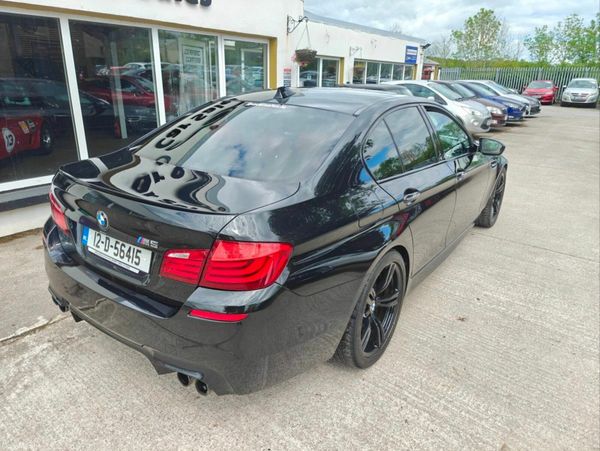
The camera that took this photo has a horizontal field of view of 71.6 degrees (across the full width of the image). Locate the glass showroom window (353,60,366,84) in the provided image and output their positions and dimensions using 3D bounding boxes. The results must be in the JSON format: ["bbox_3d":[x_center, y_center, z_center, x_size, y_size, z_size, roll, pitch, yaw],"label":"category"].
[{"bbox_3d":[1.573,-3.598,11.130,0.060,1.550,0.750,14,23,32],"label":"glass showroom window"}]

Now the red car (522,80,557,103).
[{"bbox_3d":[16.050,-8.930,27.900,1.770,1.450,4.250,13,23,29],"label":"red car"}]

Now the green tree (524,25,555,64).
[{"bbox_3d":[24.374,-17.083,43.167,3.300,6.810,3.300,12,22,25],"label":"green tree"}]

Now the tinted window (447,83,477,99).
[{"bbox_3d":[5.798,-4.755,14.661,0.820,0.140,1.350,45,36,16],"label":"tinted window"}]

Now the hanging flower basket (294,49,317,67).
[{"bbox_3d":[0.078,-2.623,6.500,0.360,0.280,0.360,1,20,-1],"label":"hanging flower basket"}]

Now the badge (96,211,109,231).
[{"bbox_3d":[-0.865,-0.017,1.825,0.084,0.084,0.014,14,13,32],"label":"badge"}]

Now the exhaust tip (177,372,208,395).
[{"bbox_3d":[-0.413,0.641,1.762,0.200,0.095,0.120,14,23,32],"label":"exhaust tip"}]

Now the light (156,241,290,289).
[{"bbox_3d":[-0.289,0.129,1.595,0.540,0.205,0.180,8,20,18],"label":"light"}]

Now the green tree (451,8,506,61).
[{"bbox_3d":[15.656,-15.411,37.301,4.376,7.259,4.606,9,21,20],"label":"green tree"}]

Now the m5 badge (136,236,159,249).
[{"bbox_3d":[-0.615,0.070,1.681,0.135,0.034,0.010,13,13,30],"label":"m5 badge"}]

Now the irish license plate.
[{"bbox_3d":[-0.849,0.100,1.901,0.520,0.111,0.020,13,8,33],"label":"irish license plate"}]

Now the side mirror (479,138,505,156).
[{"bbox_3d":[1.705,-0.694,3.697,0.230,0.140,0.160,13,22,33],"label":"side mirror"}]

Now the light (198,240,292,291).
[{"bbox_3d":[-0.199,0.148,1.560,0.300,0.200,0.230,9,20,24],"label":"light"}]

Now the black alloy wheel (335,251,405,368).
[{"bbox_3d":[0.347,0.434,2.371,0.295,0.685,0.685,13,22,33],"label":"black alloy wheel"}]

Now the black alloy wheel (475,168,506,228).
[{"bbox_3d":[2.082,-0.315,4.654,0.270,0.690,0.690,15,23,35],"label":"black alloy wheel"}]

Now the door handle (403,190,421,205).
[{"bbox_3d":[0.636,-0.180,2.366,0.060,0.060,0.230,13,22,33],"label":"door handle"}]

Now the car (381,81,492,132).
[{"bbox_3d":[4.130,-3.768,13.134,3.680,1.500,1.670,14,23,32],"label":"car"}]

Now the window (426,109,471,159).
[{"bbox_3d":[1.182,-0.755,3.293,0.050,0.440,0.820,-17,4,39],"label":"window"}]

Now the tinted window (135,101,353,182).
[{"bbox_3d":[-0.291,-0.561,2.481,1.250,0.130,0.860,14,44,32],"label":"tinted window"}]

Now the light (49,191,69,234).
[{"bbox_3d":[-1.303,-0.116,2.265,0.180,0.205,0.540,-14,24,-37],"label":"light"}]

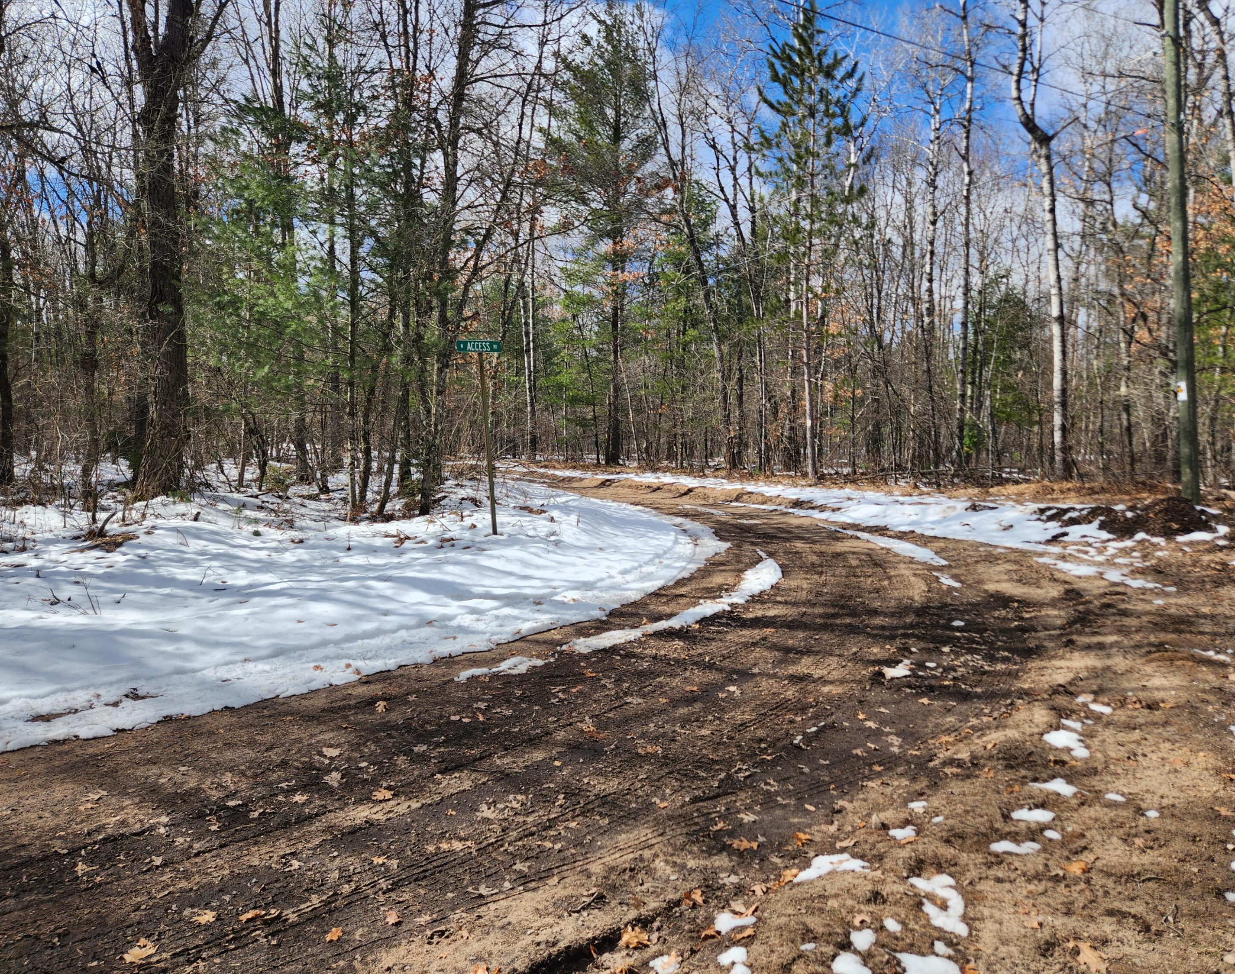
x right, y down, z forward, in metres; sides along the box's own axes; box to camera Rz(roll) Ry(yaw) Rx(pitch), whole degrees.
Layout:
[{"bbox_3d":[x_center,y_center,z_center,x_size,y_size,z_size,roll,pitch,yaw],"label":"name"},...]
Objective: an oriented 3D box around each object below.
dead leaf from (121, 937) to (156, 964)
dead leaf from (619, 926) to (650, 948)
[{"bbox_3d":[-1.439,1.395,2.598,0.092,0.025,0.110,-1,3,-18],"label":"dead leaf"},{"bbox_3d":[0.052,1.389,2.664,0.092,0.030,0.085,0,3,0],"label":"dead leaf"}]

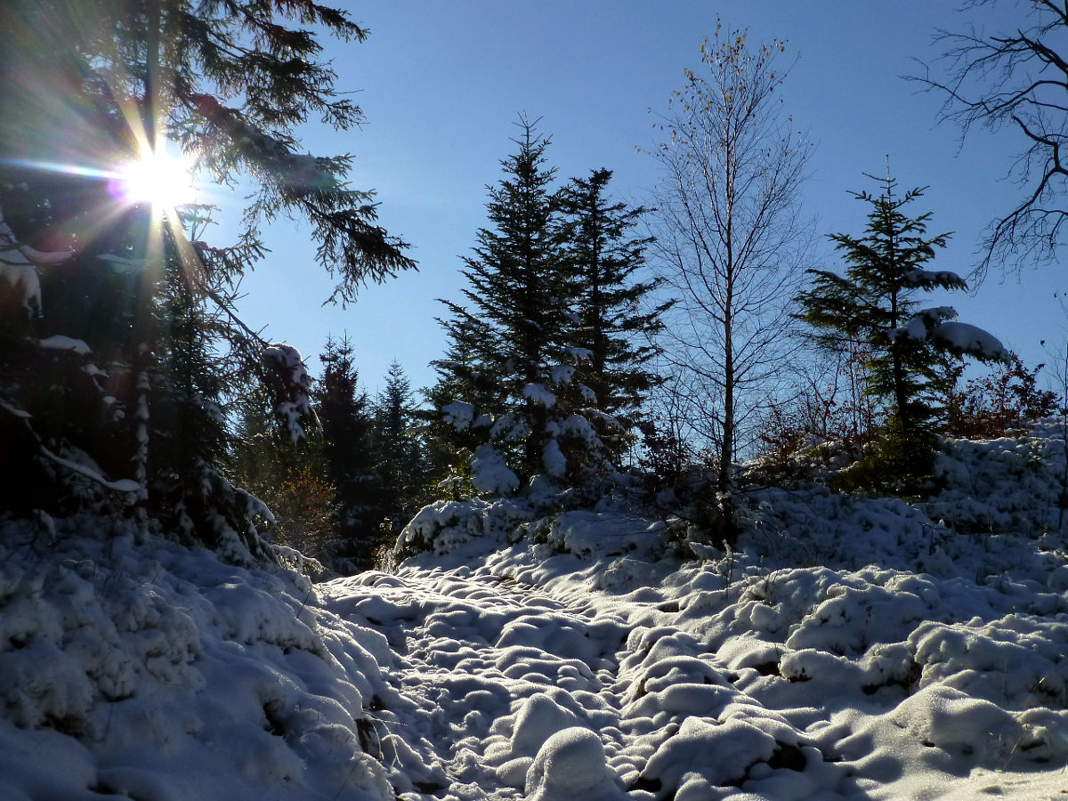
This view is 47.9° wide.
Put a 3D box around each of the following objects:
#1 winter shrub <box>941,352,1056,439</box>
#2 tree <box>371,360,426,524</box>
[{"bbox_3d":[5.979,-0.075,15.500,1.500,1.150,1.200,0,-4,0],"label":"winter shrub"},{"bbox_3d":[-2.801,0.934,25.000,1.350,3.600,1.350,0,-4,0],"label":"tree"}]

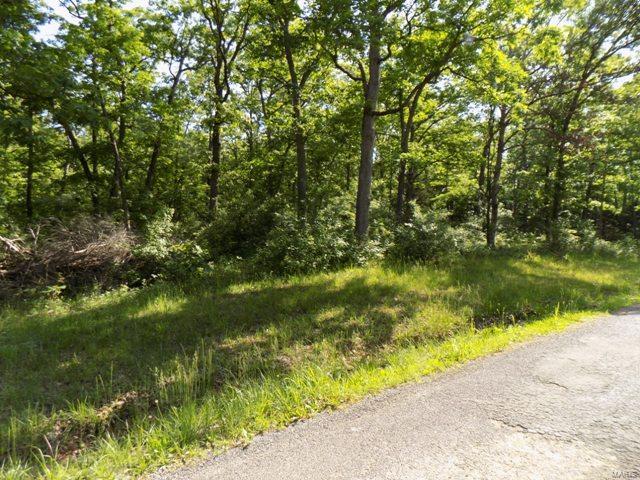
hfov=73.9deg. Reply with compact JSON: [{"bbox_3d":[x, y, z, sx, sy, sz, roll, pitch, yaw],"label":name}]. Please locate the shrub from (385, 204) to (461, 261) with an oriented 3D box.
[{"bbox_3d":[3.100,-0.160,12.614,2.255,1.663,1.700,1,4,14],"label":"shrub"}]

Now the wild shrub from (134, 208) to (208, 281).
[{"bbox_3d":[-3.571,0.113,10.226,1.780,1.736,1.500,-1,4,-19],"label":"wild shrub"}]

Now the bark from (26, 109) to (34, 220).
[{"bbox_3d":[-11.137,-2.829,16.358,0.308,4.386,0.350,-2,4,-34],"label":"bark"}]

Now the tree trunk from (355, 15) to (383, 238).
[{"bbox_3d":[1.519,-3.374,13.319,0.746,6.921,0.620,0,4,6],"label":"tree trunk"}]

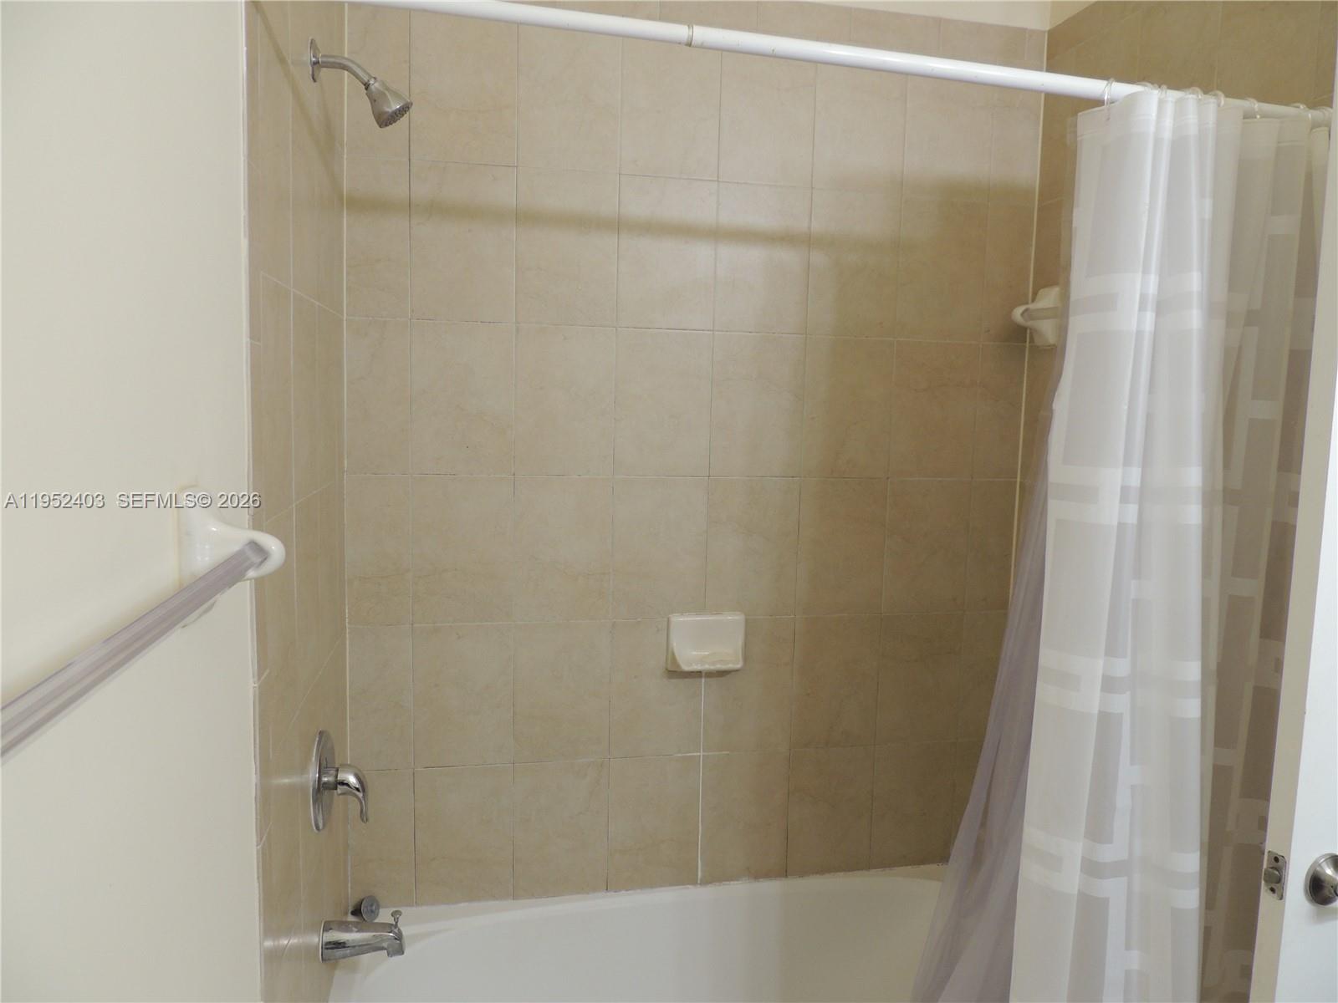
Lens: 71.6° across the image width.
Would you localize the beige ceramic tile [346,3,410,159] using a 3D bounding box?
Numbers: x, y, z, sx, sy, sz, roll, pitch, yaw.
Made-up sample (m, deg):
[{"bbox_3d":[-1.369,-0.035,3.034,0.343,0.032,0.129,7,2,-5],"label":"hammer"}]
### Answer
[{"bbox_3d":[-0.555,-0.805,1.758,0.119,0.293,0.009,0,7,-12],"label":"beige ceramic tile"}]

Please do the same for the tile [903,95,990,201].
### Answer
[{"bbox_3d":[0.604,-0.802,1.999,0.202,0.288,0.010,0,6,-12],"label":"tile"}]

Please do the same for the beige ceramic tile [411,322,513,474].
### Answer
[{"bbox_3d":[-0.410,-0.204,1.856,0.202,0.303,0.010,0,6,-11],"label":"beige ceramic tile"}]

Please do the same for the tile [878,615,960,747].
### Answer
[{"bbox_3d":[0.574,0.405,2.129,0.201,0.302,0.009,0,7,-12],"label":"tile"}]

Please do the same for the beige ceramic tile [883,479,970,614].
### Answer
[{"bbox_3d":[0.581,0.101,2.091,0.202,0.303,0.010,0,6,-11],"label":"beige ceramic tile"}]

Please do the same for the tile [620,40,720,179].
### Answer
[{"bbox_3d":[0.004,-0.809,1.871,0.202,0.303,0.010,0,6,-11],"label":"tile"}]

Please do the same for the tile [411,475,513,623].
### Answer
[{"bbox_3d":[-0.418,0.099,1.892,0.202,0.303,0.009,0,6,-11],"label":"tile"}]

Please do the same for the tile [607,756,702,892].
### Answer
[{"bbox_3d":[-0.032,0.705,2.037,0.202,0.299,0.010,0,6,-12],"label":"tile"}]

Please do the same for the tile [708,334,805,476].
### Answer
[{"bbox_3d":[0.191,-0.205,2.002,0.204,0.306,0.010,0,6,-11],"label":"tile"}]

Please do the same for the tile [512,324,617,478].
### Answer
[{"bbox_3d":[-0.213,-0.206,1.921,0.204,0.306,0.010,0,6,-11],"label":"tile"}]

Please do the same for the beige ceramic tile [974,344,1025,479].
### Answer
[{"bbox_3d":[0.744,-0.201,2.090,0.112,0.303,0.010,0,6,-11],"label":"beige ceramic tile"}]

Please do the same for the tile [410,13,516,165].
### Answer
[{"bbox_3d":[-0.396,-0.811,1.792,0.202,0.303,0.009,0,6,-11],"label":"tile"}]

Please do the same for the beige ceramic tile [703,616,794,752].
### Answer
[{"bbox_3d":[0.174,0.403,2.043,0.202,0.303,0.010,0,6,-11],"label":"beige ceramic tile"}]

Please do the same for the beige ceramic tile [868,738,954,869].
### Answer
[{"bbox_3d":[0.567,0.707,2.160,0.202,0.300,0.009,0,6,-11],"label":"beige ceramic tile"}]

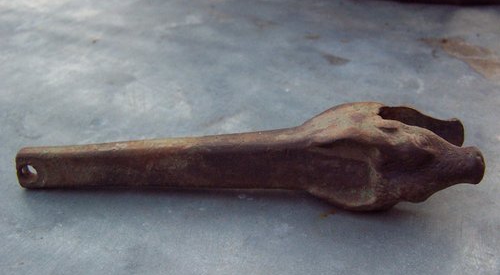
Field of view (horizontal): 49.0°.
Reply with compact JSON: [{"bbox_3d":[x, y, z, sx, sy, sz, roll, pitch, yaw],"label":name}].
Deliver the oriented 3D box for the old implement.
[{"bbox_3d":[-0.001,0.008,0.232,0.185,0.032,0.031,2,31,3],"label":"old implement"}]

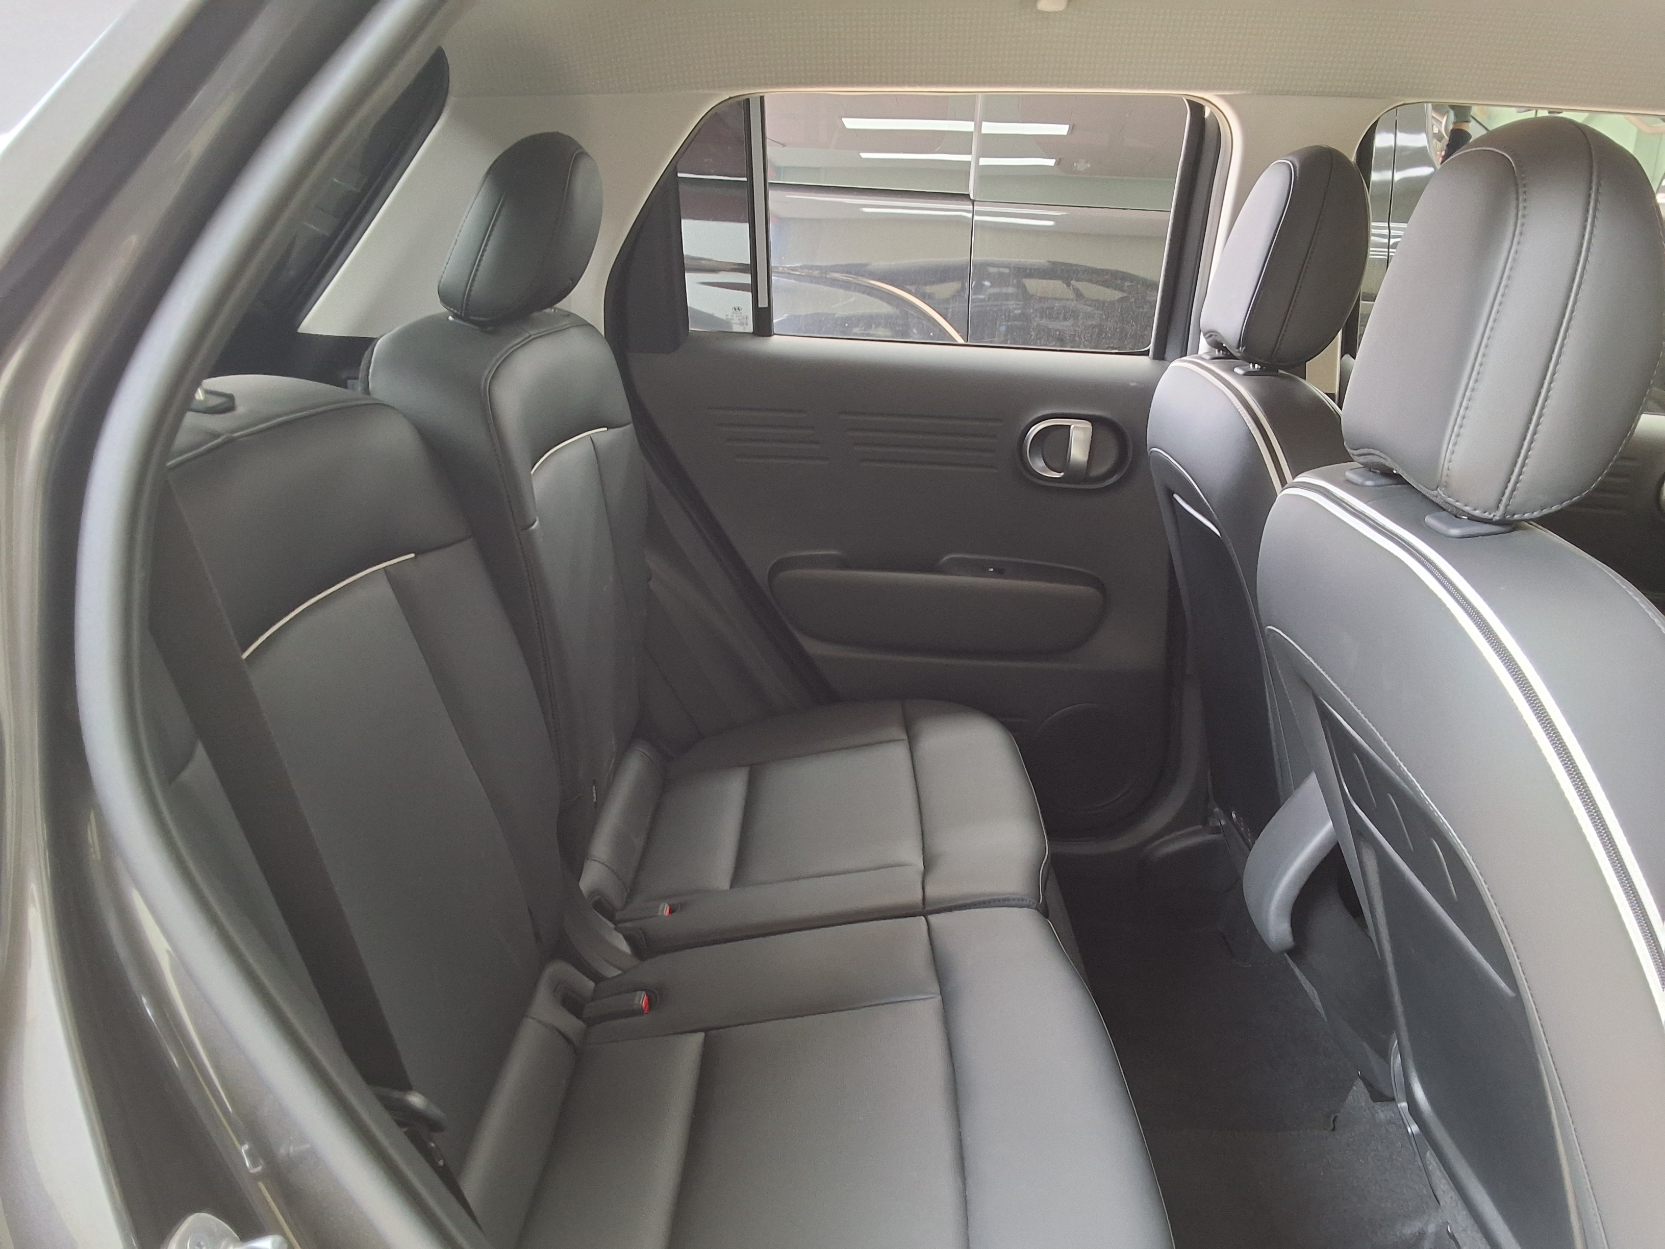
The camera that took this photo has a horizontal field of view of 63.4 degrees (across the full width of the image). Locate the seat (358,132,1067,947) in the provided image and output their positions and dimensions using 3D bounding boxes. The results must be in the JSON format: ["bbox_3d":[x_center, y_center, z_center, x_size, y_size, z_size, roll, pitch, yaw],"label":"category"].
[{"bbox_3d":[-0.098,-0.028,1.492,0.650,0.985,0.590,0,16,1],"label":"seat"}]

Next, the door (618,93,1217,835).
[{"bbox_3d":[0.115,-0.167,1.835,0.790,1.060,0.180,0,16,1],"label":"door"}]

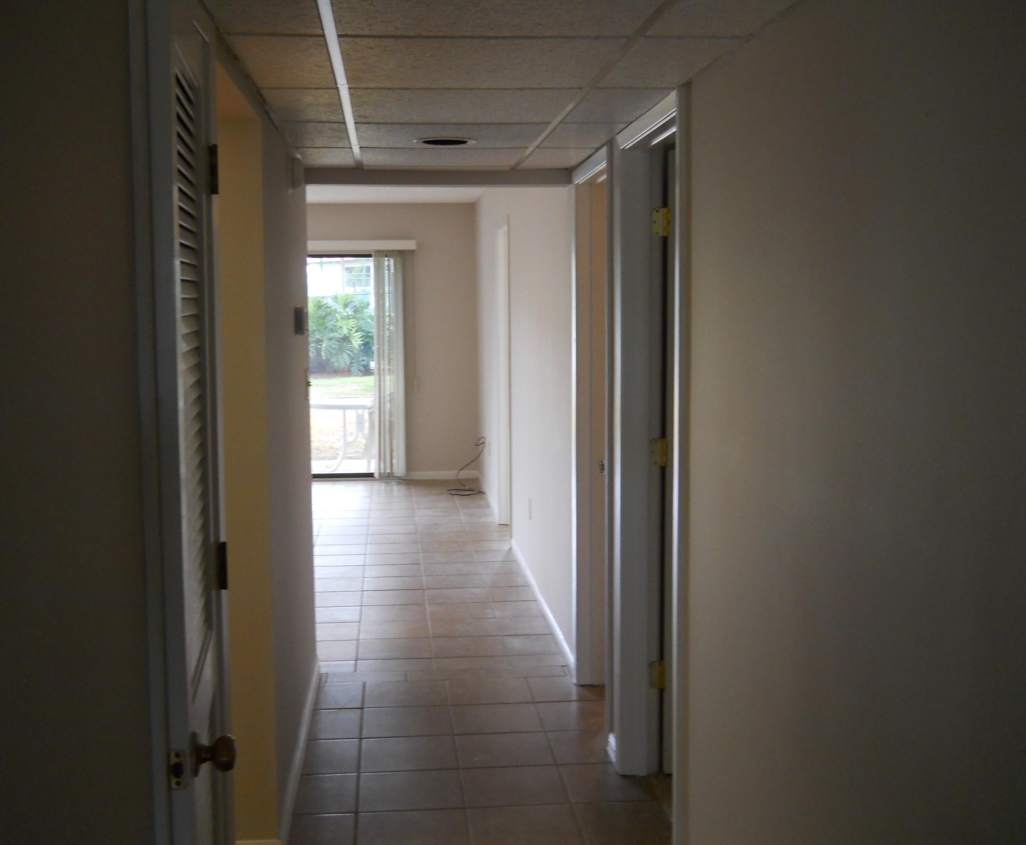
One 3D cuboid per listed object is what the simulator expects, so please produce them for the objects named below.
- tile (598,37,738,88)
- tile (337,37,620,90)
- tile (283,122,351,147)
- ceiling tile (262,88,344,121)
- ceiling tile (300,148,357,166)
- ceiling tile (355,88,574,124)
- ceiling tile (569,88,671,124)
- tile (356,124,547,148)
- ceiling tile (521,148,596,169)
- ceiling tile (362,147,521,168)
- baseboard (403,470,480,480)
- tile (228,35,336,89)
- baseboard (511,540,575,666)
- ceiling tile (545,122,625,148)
[{"bbox_3d":[0.341,-0.841,2.815,0.224,0.018,0.607,-1,6,-6],"label":"tile"},{"bbox_3d":[-0.090,-0.839,2.795,0.604,0.020,0.584,-1,6,-6],"label":"tile"},{"bbox_3d":[-0.640,-0.944,3.939,0.215,0.018,0.608,-1,6,-6],"label":"tile"},{"bbox_3d":[-0.579,-0.886,3.344,0.215,0.018,0.594,-1,6,-6],"label":"ceiling tile"},{"bbox_3d":[-0.701,-1.002,4.532,0.215,0.018,0.591,-1,6,-6],"label":"ceiling tile"},{"bbox_3d":[-0.150,-0.897,3.384,0.604,0.020,0.584,-1,6,-6],"label":"ceiling tile"},{"bbox_3d":[0.279,-0.900,3.418,0.224,0.018,0.610,-1,6,-6],"label":"ceiling tile"},{"bbox_3d":[-0.210,-0.954,3.972,0.604,0.020,0.584,-1,6,-6],"label":"tile"},{"bbox_3d":[0.153,-1.019,4.633,0.224,0.018,0.610,-1,6,-6],"label":"ceiling tile"},{"bbox_3d":[-0.271,-1.013,4.577,0.604,0.020,0.617,-1,6,-6],"label":"ceiling tile"},{"bbox_3d":[-0.633,0.468,10.647,0.667,0.074,0.013,-1,6,-6],"label":"baseboard"},{"bbox_3d":[-0.516,-0.835,2.783,0.199,0.020,0.584,-1,6,-6],"label":"tile"},{"bbox_3d":[0.126,0.906,6.306,0.015,0.083,2.750,-1,6,-6],"label":"baseboard"},{"bbox_3d":[0.224,-0.960,4.000,0.217,0.020,0.584,-1,6,-6],"label":"ceiling tile"}]

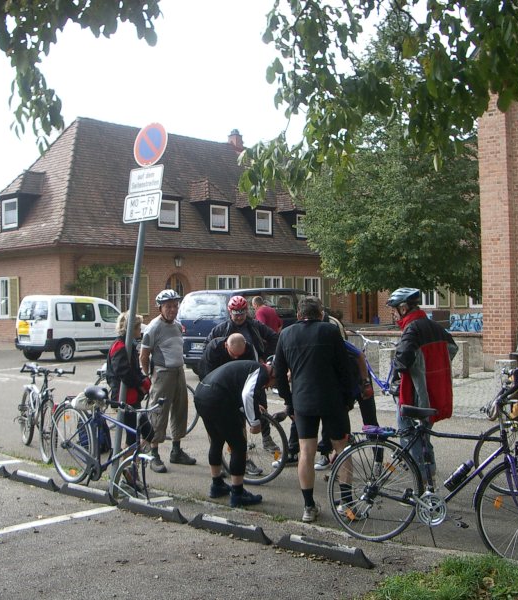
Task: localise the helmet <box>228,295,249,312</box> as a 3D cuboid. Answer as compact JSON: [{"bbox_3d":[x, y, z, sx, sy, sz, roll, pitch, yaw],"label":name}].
[{"bbox_3d":[-0.215,0.040,8.400,0.210,0.170,0.280,-1,14,-1],"label":"helmet"}]

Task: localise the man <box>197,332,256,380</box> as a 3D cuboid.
[{"bbox_3d":[-0.267,0.948,7.647,0.620,1.300,0.850,-1,0,-7],"label":"man"}]

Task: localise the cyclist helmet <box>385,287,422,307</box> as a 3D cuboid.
[{"bbox_3d":[1.180,-0.020,6.580,0.280,0.170,0.210,-11,-3,16],"label":"cyclist helmet"}]

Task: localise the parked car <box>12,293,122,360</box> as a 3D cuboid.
[{"bbox_3d":[-5.250,0.820,24.450,1.720,1.820,4.100,-1,0,35],"label":"parked car"}]

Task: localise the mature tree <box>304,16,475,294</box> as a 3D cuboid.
[{"bbox_3d":[4.454,-4.130,26.023,6.400,10.220,6.400,-1,0,42],"label":"mature tree"}]

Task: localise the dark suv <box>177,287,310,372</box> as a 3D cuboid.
[{"bbox_3d":[0.030,0.695,19.300,1.840,1.920,4.700,-1,0,26],"label":"dark suv"}]

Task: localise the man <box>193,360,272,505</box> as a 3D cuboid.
[{"bbox_3d":[-0.190,1.092,6.820,0.780,1.180,0.540,-1,0,-28],"label":"man"}]

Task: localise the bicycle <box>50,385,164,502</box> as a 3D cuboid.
[{"bbox_3d":[-1.390,1.170,7.000,1.570,0.960,0.580,9,6,39],"label":"bicycle"}]

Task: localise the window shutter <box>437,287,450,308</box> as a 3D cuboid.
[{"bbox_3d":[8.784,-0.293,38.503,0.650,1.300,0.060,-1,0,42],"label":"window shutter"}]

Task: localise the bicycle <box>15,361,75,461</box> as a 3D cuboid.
[{"bbox_3d":[-2.428,1.186,8.827,0.600,1.000,1.720,-1,0,-27],"label":"bicycle"}]

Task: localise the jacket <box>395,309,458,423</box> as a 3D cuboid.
[{"bbox_3d":[1.350,0.530,6.550,0.400,0.900,0.580,-1,0,30],"label":"jacket"}]

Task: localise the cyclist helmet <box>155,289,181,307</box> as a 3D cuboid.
[{"bbox_3d":[-0.900,-0.022,8.100,0.280,0.170,0.210,-1,0,44],"label":"cyclist helmet"}]

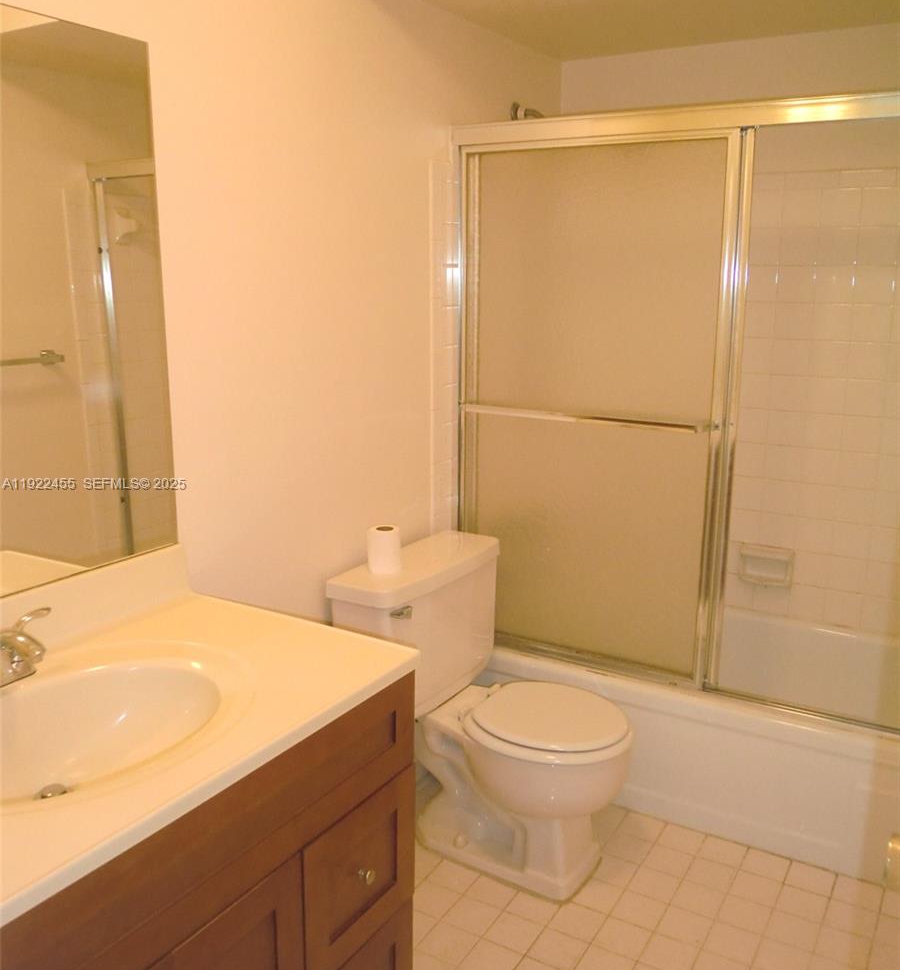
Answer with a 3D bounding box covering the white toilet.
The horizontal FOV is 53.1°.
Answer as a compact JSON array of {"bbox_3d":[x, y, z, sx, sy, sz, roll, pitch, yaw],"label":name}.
[{"bbox_3d":[0.134,0.589,2.304,0.680,0.745,0.550,8,14,30],"label":"white toilet"}]

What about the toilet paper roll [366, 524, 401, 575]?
[{"bbox_3d":[-0.163,0.163,2.257,0.088,0.104,0.088,0,12,0],"label":"toilet paper roll"}]

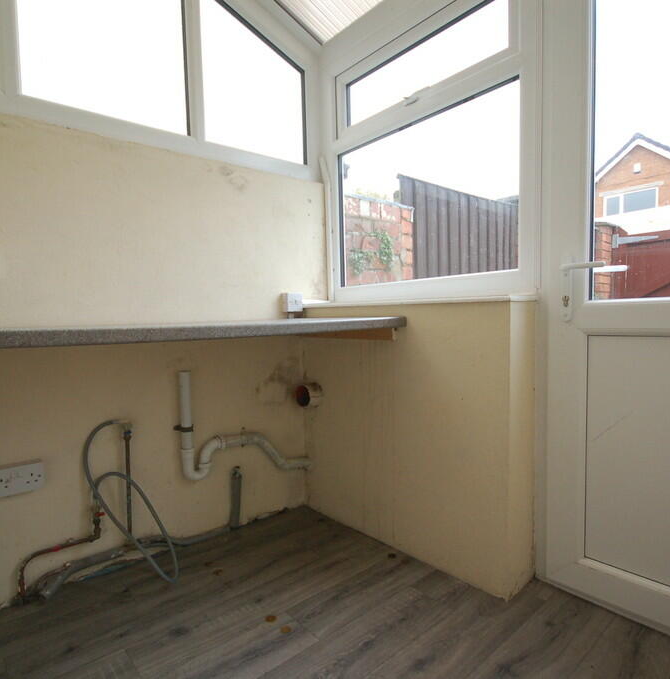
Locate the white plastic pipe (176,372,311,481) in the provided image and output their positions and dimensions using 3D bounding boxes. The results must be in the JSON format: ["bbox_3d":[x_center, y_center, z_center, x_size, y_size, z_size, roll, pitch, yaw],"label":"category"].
[{"bbox_3d":[-0.366,0.387,1.895,0.630,0.547,0.080,-3,4,-37],"label":"white plastic pipe"}]

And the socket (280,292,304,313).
[{"bbox_3d":[-0.202,-0.175,2.029,0.085,0.087,0.047,-3,4,-37],"label":"socket"}]

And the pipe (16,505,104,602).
[{"bbox_3d":[-0.951,0.743,1.483,0.261,0.265,0.055,-3,4,-37],"label":"pipe"}]

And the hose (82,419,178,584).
[{"bbox_3d":[-0.733,0.593,1.518,0.267,0.583,0.230,-3,4,-37],"label":"hose"}]

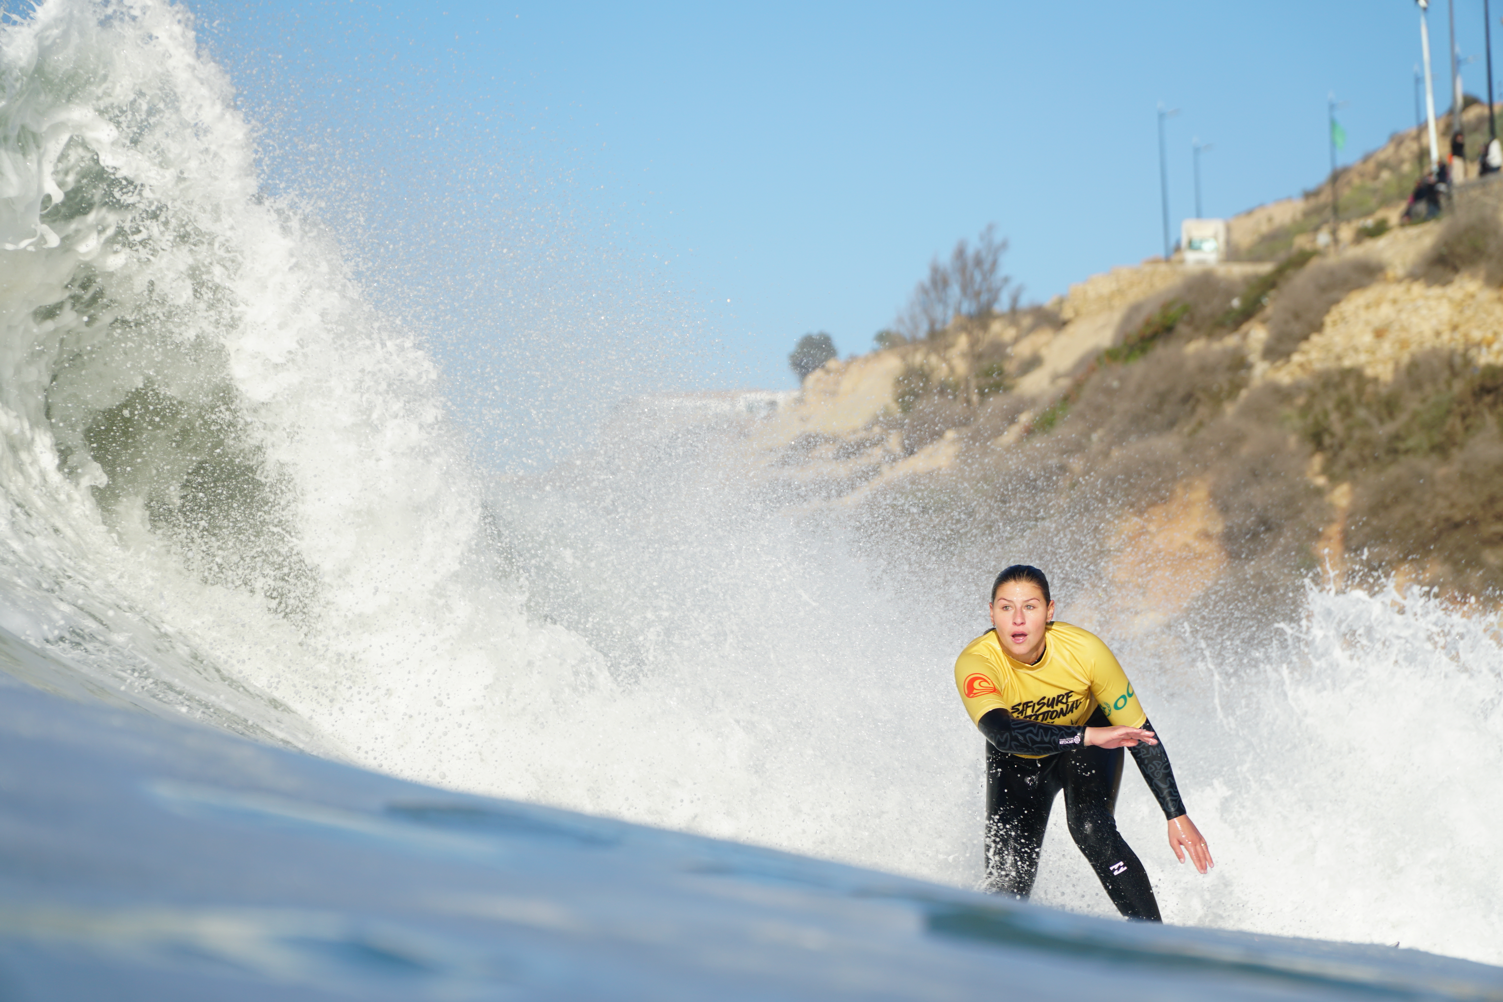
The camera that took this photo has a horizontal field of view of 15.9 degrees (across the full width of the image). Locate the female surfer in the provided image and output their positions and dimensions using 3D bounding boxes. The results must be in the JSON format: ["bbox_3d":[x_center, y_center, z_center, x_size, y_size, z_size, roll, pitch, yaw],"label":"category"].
[{"bbox_3d":[0.835,0.709,13.600,0.660,1.100,0.780,-3,-3,6],"label":"female surfer"}]

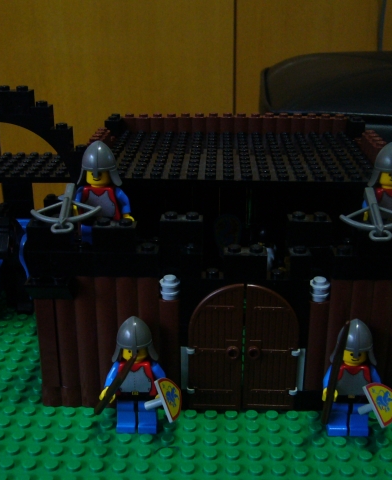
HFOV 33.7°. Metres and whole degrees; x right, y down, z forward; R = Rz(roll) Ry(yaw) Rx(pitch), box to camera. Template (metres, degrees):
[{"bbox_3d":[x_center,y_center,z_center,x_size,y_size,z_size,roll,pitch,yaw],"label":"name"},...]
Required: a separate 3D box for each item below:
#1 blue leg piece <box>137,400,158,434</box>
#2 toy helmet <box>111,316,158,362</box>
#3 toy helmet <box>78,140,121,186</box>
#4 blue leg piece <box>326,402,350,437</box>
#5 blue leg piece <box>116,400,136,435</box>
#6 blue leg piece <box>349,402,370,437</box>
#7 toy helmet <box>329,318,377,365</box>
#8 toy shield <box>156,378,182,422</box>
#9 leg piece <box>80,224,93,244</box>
[{"bbox_3d":[-0.018,0.065,0.246,0.008,0.013,0.009,1,20,1],"label":"blue leg piece"},{"bbox_3d":[-0.022,0.036,0.236,0.017,0.018,0.016,-4,21,-11],"label":"toy helmet"},{"bbox_3d":[-0.037,-0.029,0.246,0.017,0.018,0.016,1,20,1],"label":"toy helmet"},{"bbox_3d":[0.053,0.066,0.245,0.008,0.013,0.009,1,20,1],"label":"blue leg piece"},{"bbox_3d":[-0.026,0.065,0.246,0.008,0.013,0.009,1,20,1],"label":"blue leg piece"},{"bbox_3d":[0.061,0.066,0.244,0.008,0.013,0.009,1,20,1],"label":"blue leg piece"},{"bbox_3d":[0.057,0.037,0.234,0.017,0.018,0.016,1,20,1],"label":"toy helmet"},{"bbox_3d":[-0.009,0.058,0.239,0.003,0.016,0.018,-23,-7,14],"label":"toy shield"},{"bbox_3d":[-0.041,0.001,0.256,0.008,0.013,0.009,1,20,1],"label":"leg piece"}]

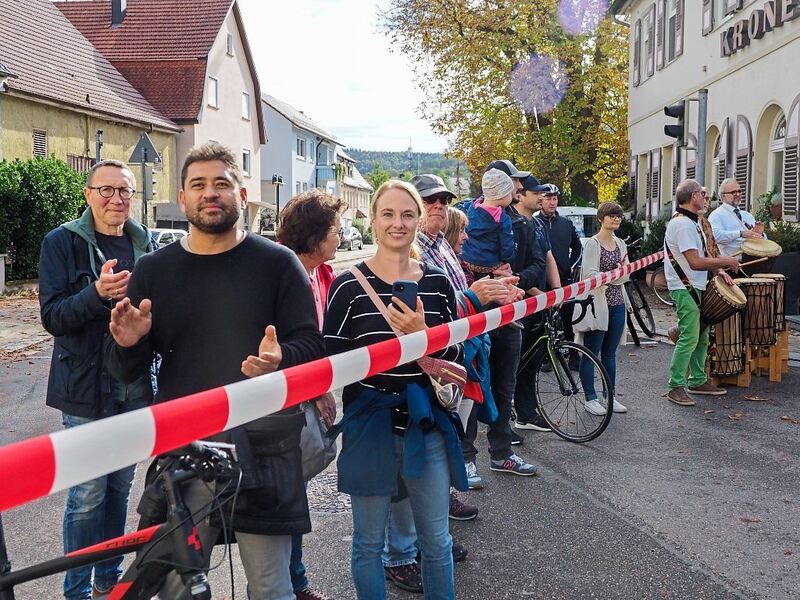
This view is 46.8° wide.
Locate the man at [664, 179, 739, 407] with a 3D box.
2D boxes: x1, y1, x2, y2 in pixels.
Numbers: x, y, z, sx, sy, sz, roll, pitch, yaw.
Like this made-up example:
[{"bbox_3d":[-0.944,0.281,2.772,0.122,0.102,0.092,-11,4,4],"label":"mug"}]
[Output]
[{"bbox_3d":[2.430,-0.078,7.450,0.600,1.790,0.550,2,5,20],"label":"man"}]

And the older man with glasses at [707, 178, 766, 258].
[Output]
[{"bbox_3d":[3.094,-0.196,8.500,0.580,1.780,0.500,-2,6,-25],"label":"older man with glasses"}]

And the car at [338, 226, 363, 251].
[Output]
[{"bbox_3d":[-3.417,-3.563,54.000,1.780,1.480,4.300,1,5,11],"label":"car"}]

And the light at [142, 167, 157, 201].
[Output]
[{"bbox_3d":[-6.605,-3.088,24.500,0.320,0.920,0.300,-1,5,-12],"label":"light"}]

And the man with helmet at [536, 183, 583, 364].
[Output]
[{"bbox_3d":[1.517,-0.208,8.850,0.600,1.800,0.420,-1,5,-9],"label":"man with helmet"}]

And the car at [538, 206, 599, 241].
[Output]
[{"bbox_3d":[4.174,-1.386,22.500,1.800,1.720,4.400,1,5,10],"label":"car"}]

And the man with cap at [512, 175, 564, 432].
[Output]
[{"bbox_3d":[0.930,0.030,6.300,0.450,1.780,0.550,5,7,44],"label":"man with cap"}]

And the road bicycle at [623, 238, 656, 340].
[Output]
[{"bbox_3d":[2.880,-0.049,10.900,0.580,1.120,1.750,3,6,27],"label":"road bicycle"}]

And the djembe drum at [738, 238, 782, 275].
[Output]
[{"bbox_3d":[3.218,-0.202,8.392,0.370,0.560,0.370,15,21,20],"label":"djembe drum"}]

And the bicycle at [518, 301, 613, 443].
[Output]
[{"bbox_3d":[0.797,0.410,6.430,0.450,1.000,1.680,-4,7,-40],"label":"bicycle"}]

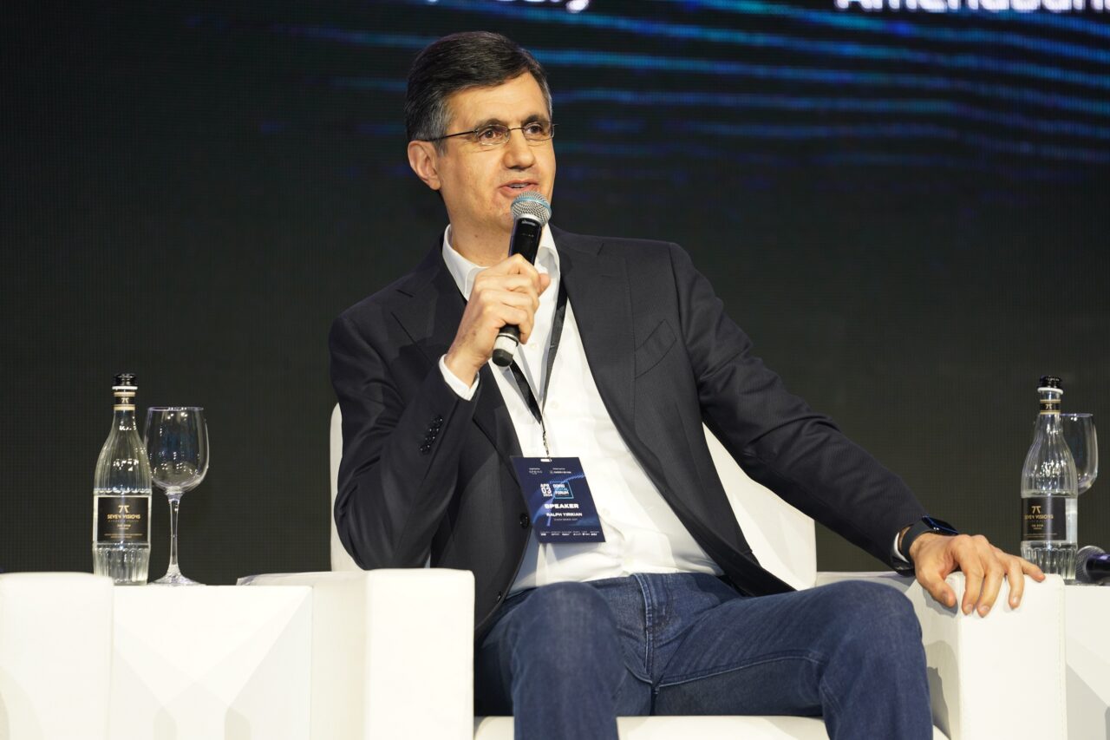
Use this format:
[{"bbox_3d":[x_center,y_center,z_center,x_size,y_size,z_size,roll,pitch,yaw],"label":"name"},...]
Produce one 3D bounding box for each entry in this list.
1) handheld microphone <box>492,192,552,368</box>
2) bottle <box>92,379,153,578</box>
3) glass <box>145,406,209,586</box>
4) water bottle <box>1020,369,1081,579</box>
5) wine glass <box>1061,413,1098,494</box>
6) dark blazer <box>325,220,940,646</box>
[{"bbox_3d":[-0.046,-0.114,7.740,0.052,0.247,0.052,11,-27,0],"label":"handheld microphone"},{"bbox_3d":[-0.544,0.138,7.760,0.072,0.267,0.072,1,-2,-7],"label":"bottle"},{"bbox_3d":[-0.480,0.160,7.820,0.081,0.226,0.081,1,-2,0],"label":"glass"},{"bbox_3d":[0.636,0.142,7.920,0.072,0.268,0.072,1,-2,0],"label":"water bottle"},{"bbox_3d":[0.665,0.168,8.010,0.081,0.226,0.081,1,-2,0],"label":"wine glass"},{"bbox_3d":[0.092,0.078,7.830,0.750,0.530,0.450,-5,-9,-8],"label":"dark blazer"}]

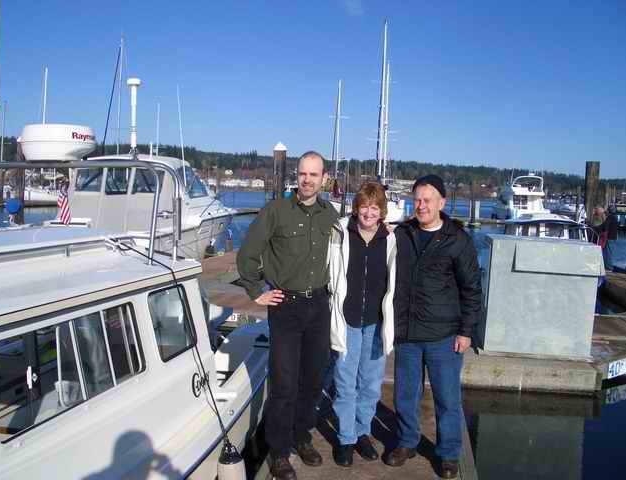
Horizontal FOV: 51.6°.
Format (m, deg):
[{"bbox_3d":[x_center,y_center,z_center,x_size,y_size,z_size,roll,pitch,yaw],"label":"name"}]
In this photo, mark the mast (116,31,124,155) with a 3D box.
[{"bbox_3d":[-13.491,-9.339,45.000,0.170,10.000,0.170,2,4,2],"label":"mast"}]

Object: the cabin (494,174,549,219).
[{"bbox_3d":[12.626,-2.561,39.000,3.000,2.700,2.400,-2,6,-40],"label":"cabin"}]

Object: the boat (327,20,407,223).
[{"bbox_3d":[4.845,-8.520,47.500,3.600,15.200,11.300,2,4,2],"label":"boat"}]

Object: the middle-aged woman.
[{"bbox_3d":[0.293,0.490,3.830,0.470,1.650,0.330,2,4,2],"label":"middle-aged woman"}]

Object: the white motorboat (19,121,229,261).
[{"bbox_3d":[-3.555,-0.467,14.700,2.600,3.000,7.200,4,5,22],"label":"white motorboat"}]

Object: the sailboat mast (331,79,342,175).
[{"bbox_3d":[1.707,-7.482,47.000,0.160,8.300,0.160,2,4,2],"label":"sailboat mast"}]

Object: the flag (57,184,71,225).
[{"bbox_3d":[-4.339,-0.620,11.300,0.270,0.700,0.150,2,4,0],"label":"flag"}]

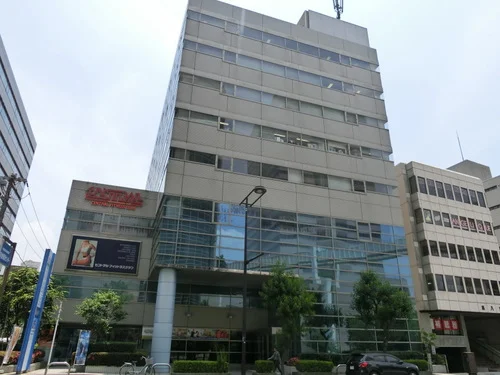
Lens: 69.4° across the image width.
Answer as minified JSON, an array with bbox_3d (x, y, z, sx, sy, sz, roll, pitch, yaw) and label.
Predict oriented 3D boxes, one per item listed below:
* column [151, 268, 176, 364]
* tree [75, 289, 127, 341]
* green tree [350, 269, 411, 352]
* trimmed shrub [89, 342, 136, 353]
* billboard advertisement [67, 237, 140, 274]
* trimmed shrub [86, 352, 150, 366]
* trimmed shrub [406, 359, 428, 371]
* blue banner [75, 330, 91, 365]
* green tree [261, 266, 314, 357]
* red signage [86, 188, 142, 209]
[{"bbox_3d":[-5.979,9.189,25.313,1.250,6.790,1.250,9,-25,-17],"label":"column"},{"bbox_3d":[-10.489,9.705,25.178,3.300,4.900,3.200,9,-25,-17],"label":"tree"},{"bbox_3d":[10.428,10.284,28.180,4.600,7.535,4.300,9,-25,-17],"label":"green tree"},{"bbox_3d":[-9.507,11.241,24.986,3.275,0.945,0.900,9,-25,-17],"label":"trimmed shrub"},{"bbox_3d":[-11.943,5.630,29.895,5.451,2.837,0.200,9,-25,-17],"label":"billboard advertisement"},{"bbox_3d":[-8.582,11.130,23.418,3.893,0.779,1.000,9,-25,-17],"label":"trimmed shrub"},{"bbox_3d":[13.058,14.007,28.338,2.424,0.849,0.900,9,-25,-17],"label":"trimmed shrub"},{"bbox_3d":[-10.373,9.984,22.439,0.596,2.025,0.150,9,-25,-17],"label":"blue banner"},{"bbox_3d":[2.729,9.253,26.196,3.800,7.561,3.700,1,-24,0],"label":"green tree"},{"bbox_3d":[-11.851,1.012,31.908,4.672,1.771,0.200,9,-25,-17],"label":"red signage"}]

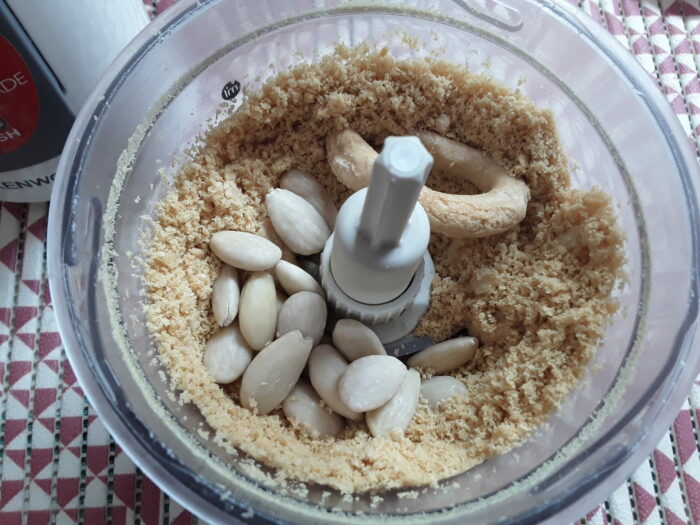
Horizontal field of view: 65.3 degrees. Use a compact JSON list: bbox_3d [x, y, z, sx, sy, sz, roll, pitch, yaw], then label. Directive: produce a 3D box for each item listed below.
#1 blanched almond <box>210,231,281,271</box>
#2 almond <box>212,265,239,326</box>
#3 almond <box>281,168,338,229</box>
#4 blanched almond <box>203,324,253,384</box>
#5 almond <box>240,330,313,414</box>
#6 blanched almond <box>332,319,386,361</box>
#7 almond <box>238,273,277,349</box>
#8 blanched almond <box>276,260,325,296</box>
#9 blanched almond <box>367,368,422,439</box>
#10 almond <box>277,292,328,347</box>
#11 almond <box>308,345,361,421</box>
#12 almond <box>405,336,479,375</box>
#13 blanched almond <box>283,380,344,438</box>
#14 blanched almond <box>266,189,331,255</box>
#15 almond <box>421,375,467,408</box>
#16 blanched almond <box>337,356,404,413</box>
[{"bbox_3d":[-0.030,-0.003,0.157,0.021,0.009,0.012,15,45,-5],"label":"blanched almond"},{"bbox_3d":[-0.036,0.008,0.160,0.008,0.013,0.023,4,69,-15],"label":"almond"},{"bbox_3d":[-0.013,-0.019,0.173,0.013,0.009,0.024,-33,86,-13],"label":"almond"},{"bbox_3d":[-0.035,0.025,0.157,0.013,0.008,0.021,14,62,-5],"label":"blanched almond"},{"bbox_3d":[-0.020,0.030,0.148,0.012,0.008,0.026,31,72,14],"label":"almond"},{"bbox_3d":[0.003,0.025,0.160,0.012,0.009,0.022,-39,97,19],"label":"blanched almond"},{"bbox_3d":[-0.026,0.014,0.157,0.012,0.009,0.024,14,66,-29],"label":"almond"},{"bbox_3d":[-0.015,0.007,0.163,0.021,0.012,0.009,45,49,-2],"label":"blanched almond"},{"bbox_3d":[0.012,0.038,0.151,0.012,0.008,0.021,30,69,-4],"label":"blanched almond"},{"bbox_3d":[-0.014,0.018,0.157,0.013,0.009,0.022,15,95,3],"label":"almond"},{"bbox_3d":[-0.004,0.033,0.152,0.012,0.008,0.024,-21,67,-19],"label":"almond"},{"bbox_3d":[0.027,0.028,0.161,0.022,0.012,0.008,-21,54,-5],"label":"almond"},{"bbox_3d":[-0.010,0.041,0.153,0.012,0.008,0.021,-38,72,-14],"label":"blanched almond"},{"bbox_3d":[-0.016,-0.013,0.166,0.014,0.009,0.024,-37,87,-14],"label":"blanched almond"},{"bbox_3d":[0.026,0.040,0.158,0.021,0.009,0.013,-38,71,27],"label":"almond"},{"bbox_3d":[0.006,0.033,0.148,0.021,0.008,0.013,-25,73,-11],"label":"blanched almond"}]

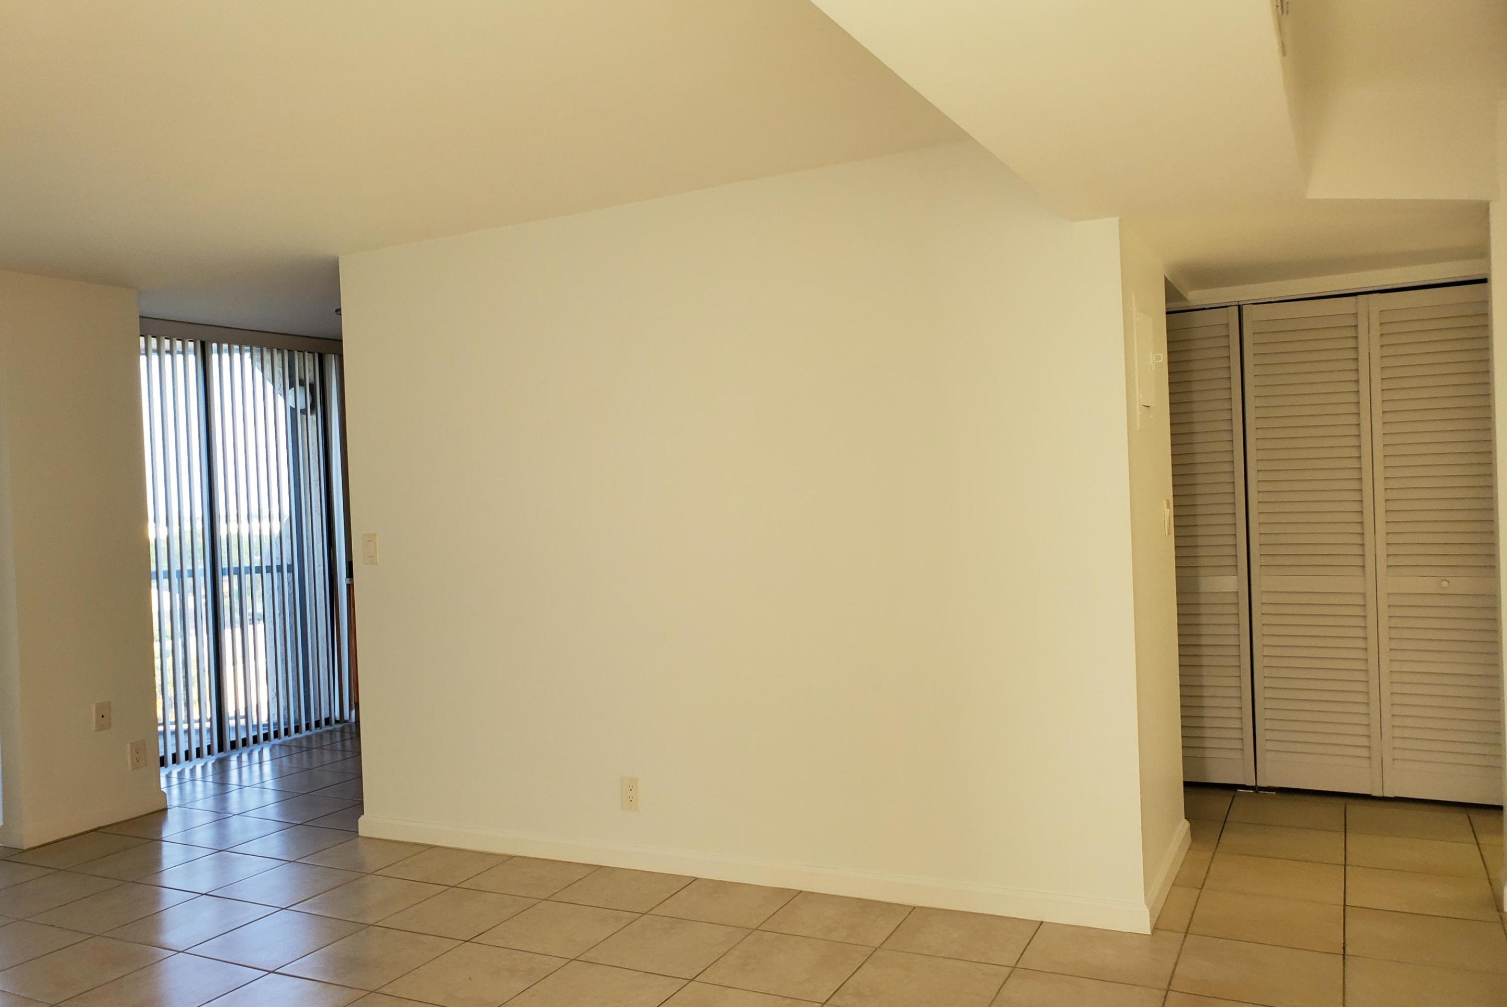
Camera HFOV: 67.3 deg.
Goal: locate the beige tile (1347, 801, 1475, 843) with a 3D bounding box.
[{"bbox_3d":[2.515,1.237,4.358,0.403,0.010,0.403,-2,0,27],"label":"beige tile"}]

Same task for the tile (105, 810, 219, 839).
[{"bbox_3d":[-2.614,1.433,5.055,0.403,0.010,0.403,-2,0,27],"label":"tile"}]

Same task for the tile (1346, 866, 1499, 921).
[{"bbox_3d":[2.095,1.238,3.586,0.402,0.012,0.402,-2,0,27],"label":"tile"}]

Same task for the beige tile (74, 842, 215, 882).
[{"bbox_3d":[-2.434,1.429,4.519,0.403,0.010,0.403,-2,0,27],"label":"beige tile"}]

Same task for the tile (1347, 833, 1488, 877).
[{"bbox_3d":[2.331,1.246,4.001,0.403,0.010,0.403,-2,0,27],"label":"tile"}]

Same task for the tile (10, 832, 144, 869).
[{"bbox_3d":[-2.785,1.443,4.697,0.400,0.010,0.392,-2,0,27],"label":"tile"}]

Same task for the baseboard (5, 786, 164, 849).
[{"bbox_3d":[-3.017,1.424,5.139,0.160,0.090,0.661,-2,0,27],"label":"baseboard"}]

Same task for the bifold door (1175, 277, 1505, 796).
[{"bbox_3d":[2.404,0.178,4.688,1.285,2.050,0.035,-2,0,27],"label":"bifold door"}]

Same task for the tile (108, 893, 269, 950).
[{"bbox_3d":[-1.895,1.421,3.829,0.402,0.012,0.402,-2,0,27],"label":"tile"}]

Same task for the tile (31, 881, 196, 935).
[{"bbox_3d":[-2.259,1.436,4.013,0.402,0.012,0.402,-2,0,27],"label":"tile"}]

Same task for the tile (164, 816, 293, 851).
[{"bbox_3d":[-2.255,1.420,4.872,0.403,0.010,0.403,-2,0,27],"label":"tile"}]

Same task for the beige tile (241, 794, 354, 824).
[{"bbox_3d":[-2.078,1.411,5.223,0.403,0.010,0.403,-2,0,27],"label":"beige tile"}]

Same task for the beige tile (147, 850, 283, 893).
[{"bbox_3d":[-2.063,1.413,4.327,0.400,0.010,0.392,-2,0,27],"label":"beige tile"}]

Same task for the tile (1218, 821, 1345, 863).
[{"bbox_3d":[1.920,1.235,4.111,0.400,0.010,0.392,-2,0,27],"label":"tile"}]

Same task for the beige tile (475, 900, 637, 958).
[{"bbox_3d":[-0.625,1.363,3.630,0.402,0.012,0.402,-2,0,27],"label":"beige tile"}]

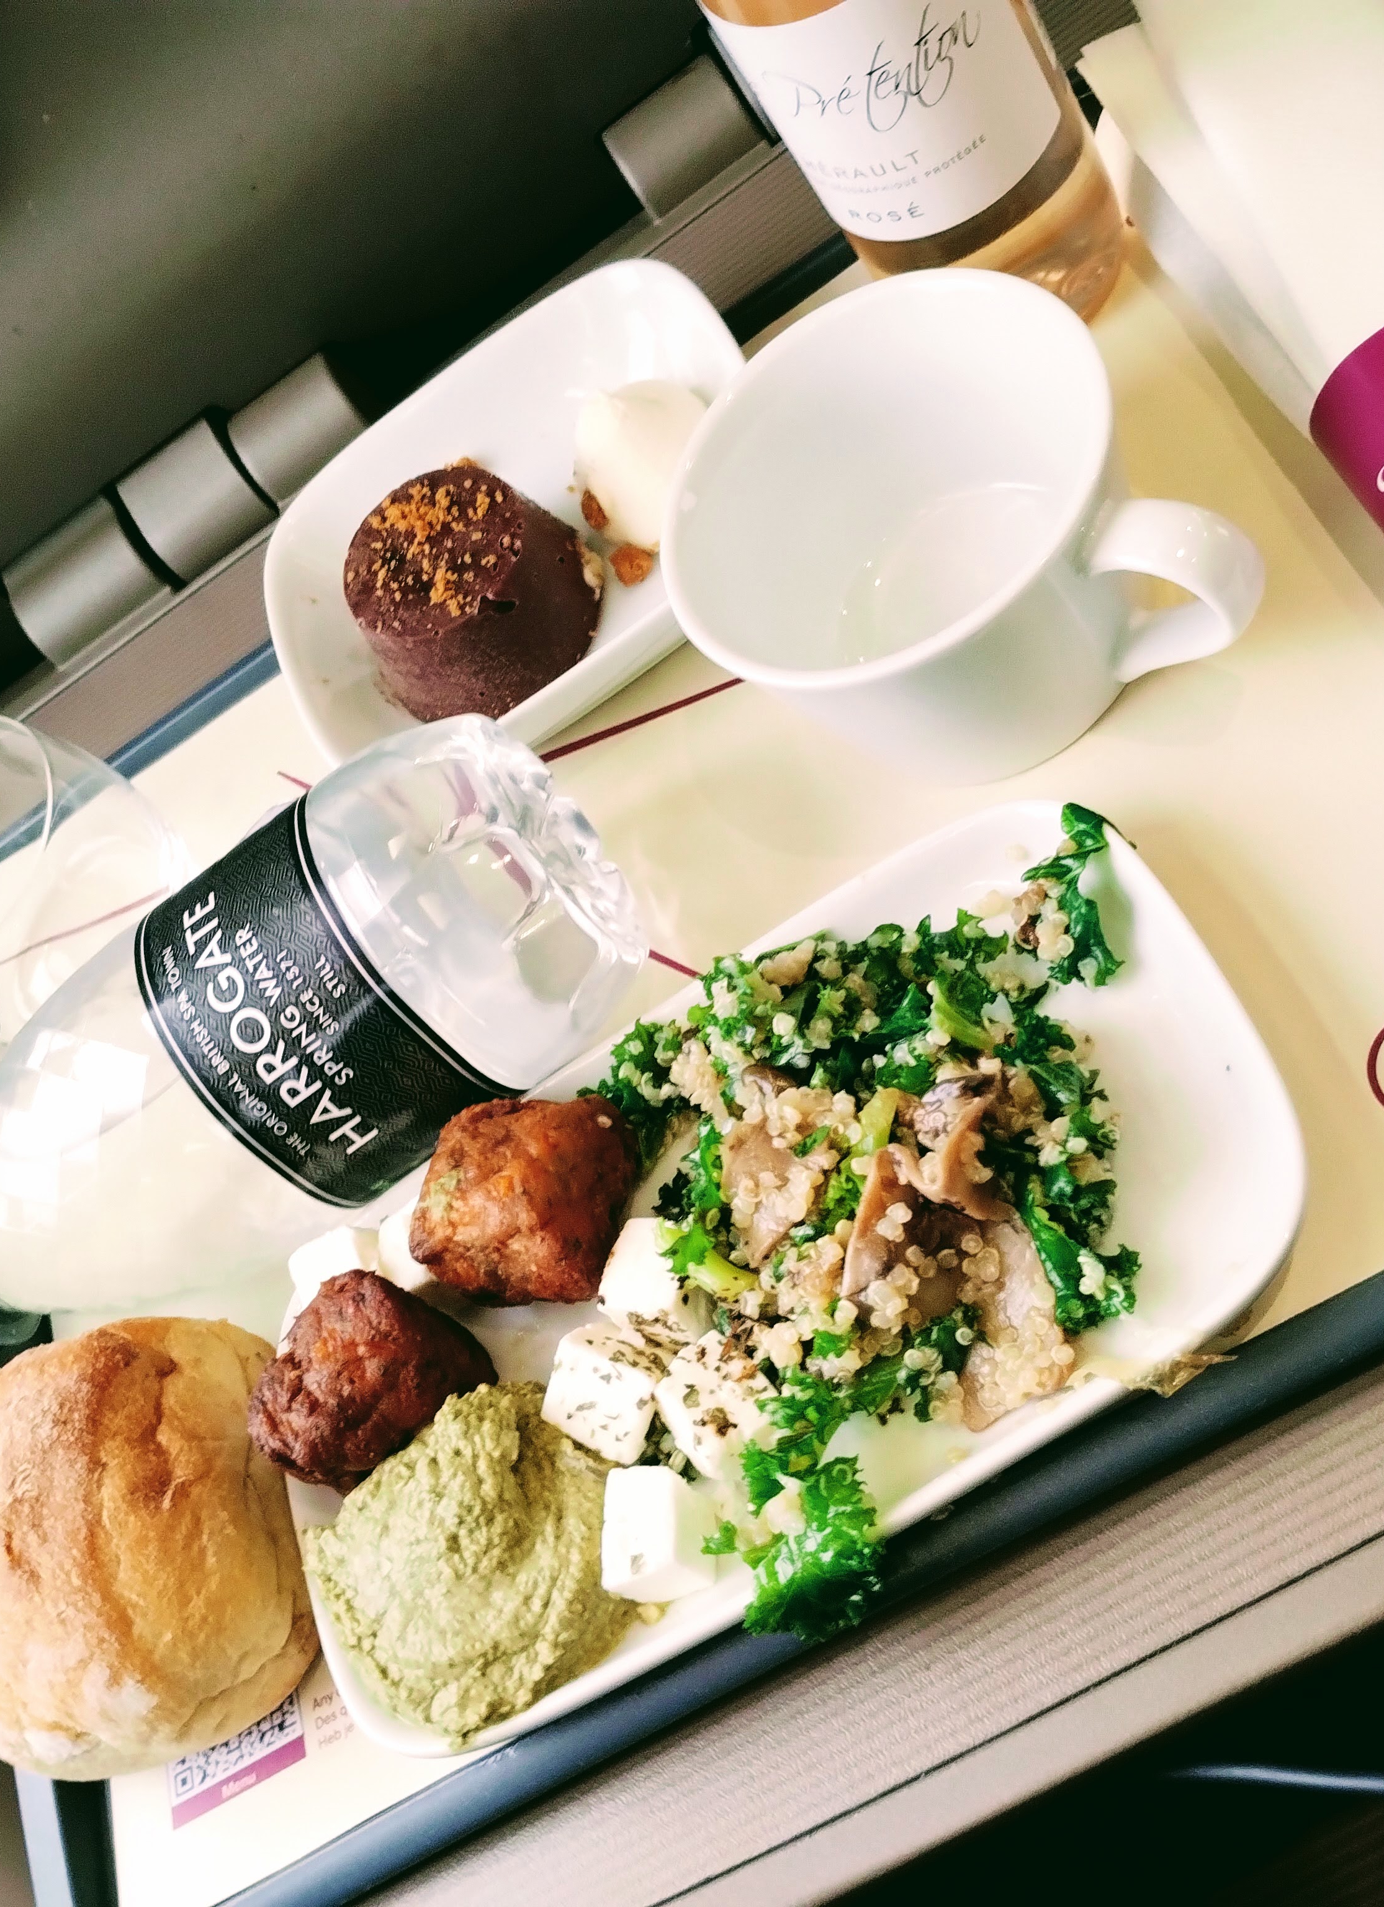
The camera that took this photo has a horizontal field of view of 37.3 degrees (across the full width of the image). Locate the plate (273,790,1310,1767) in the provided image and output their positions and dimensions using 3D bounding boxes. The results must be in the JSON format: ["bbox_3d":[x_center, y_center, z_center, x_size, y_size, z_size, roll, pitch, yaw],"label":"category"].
[{"bbox_3d":[0.010,0.054,0.333,0.177,0.023,0.098,-34,55,13],"label":"plate"}]

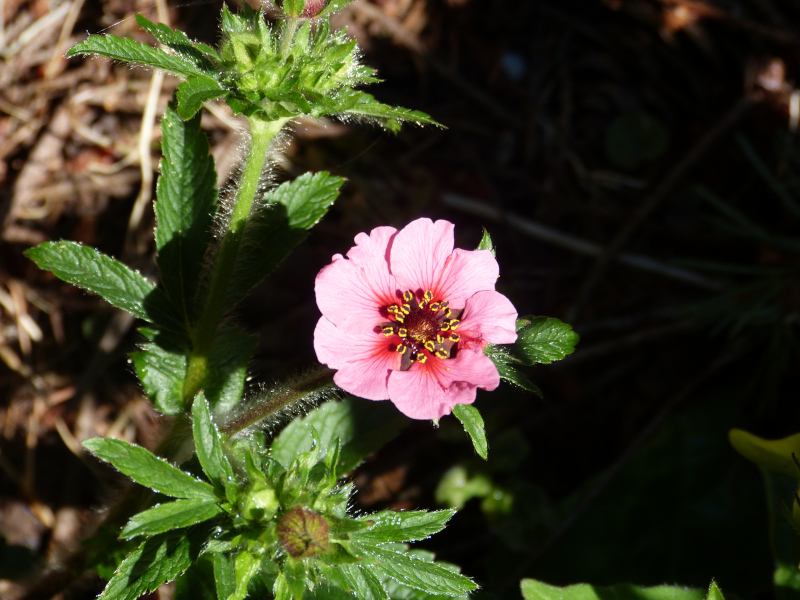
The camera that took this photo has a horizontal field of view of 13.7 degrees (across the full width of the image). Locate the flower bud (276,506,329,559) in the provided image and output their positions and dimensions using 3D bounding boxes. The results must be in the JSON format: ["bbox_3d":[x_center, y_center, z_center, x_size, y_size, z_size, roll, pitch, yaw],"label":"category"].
[{"bbox_3d":[-0.014,0.034,0.488,0.008,0.008,0.008,0,76,-2],"label":"flower bud"}]

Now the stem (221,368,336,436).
[{"bbox_3d":[-0.018,0.016,0.504,0.020,0.003,0.003,-28,0,17],"label":"stem"}]

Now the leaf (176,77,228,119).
[{"bbox_3d":[-0.029,-0.030,0.498,0.008,0.004,0.005,-34,66,-22],"label":"leaf"}]

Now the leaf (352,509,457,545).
[{"bbox_3d":[0.001,0.033,0.491,0.015,0.002,0.004,-11,49,8],"label":"leaf"}]

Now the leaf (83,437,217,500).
[{"bbox_3d":[-0.037,0.025,0.490,0.020,0.003,0.006,21,53,0],"label":"leaf"}]

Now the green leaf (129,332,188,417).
[{"bbox_3d":[-0.037,0.011,0.517,0.009,0.004,0.013,6,67,8],"label":"green leaf"}]

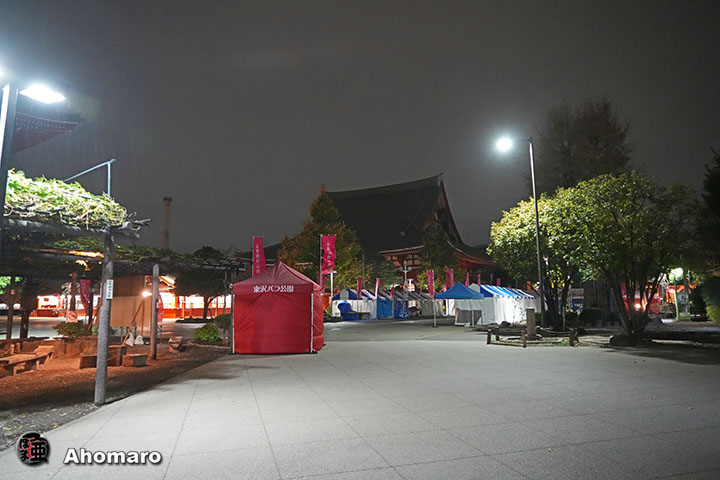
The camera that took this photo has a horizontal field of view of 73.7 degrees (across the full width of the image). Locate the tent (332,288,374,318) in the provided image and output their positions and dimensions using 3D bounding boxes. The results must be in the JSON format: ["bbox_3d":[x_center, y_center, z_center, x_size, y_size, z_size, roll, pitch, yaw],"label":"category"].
[{"bbox_3d":[-0.536,5.280,39.600,2.750,2.500,2.600,-6,-8,32],"label":"tent"}]

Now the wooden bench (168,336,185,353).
[{"bbox_3d":[-6.124,3.456,15.950,0.420,0.420,2.000,1,-7,-16],"label":"wooden bench"}]

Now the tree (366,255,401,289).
[{"bbox_3d":[2.938,5.375,60.000,4.600,7.000,4.600,-1,-7,0],"label":"tree"}]

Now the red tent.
[{"bbox_3d":[-2.653,2.203,16.159,2.500,2.920,2.500,-2,-7,3],"label":"red tent"}]

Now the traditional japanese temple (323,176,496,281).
[{"bbox_3d":[3.229,0.630,109.511,45.500,29.200,46.000,-5,-8,28],"label":"traditional japanese temple"}]

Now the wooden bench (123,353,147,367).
[{"bbox_3d":[-5.834,3.097,12.446,0.520,0.340,0.420,-6,-8,31],"label":"wooden bench"}]

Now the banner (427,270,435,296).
[{"bbox_3d":[4.406,2.719,30.000,0.460,1.650,0.080,-1,-7,0],"label":"banner"}]

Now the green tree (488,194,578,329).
[{"bbox_3d":[7.735,0.975,20.800,4.400,5.700,4.400,-1,-7,0],"label":"green tree"}]

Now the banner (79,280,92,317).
[{"bbox_3d":[-12.485,2.666,21.872,0.550,1.720,0.080,1,-8,-17],"label":"banner"}]

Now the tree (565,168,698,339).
[{"bbox_3d":[9.565,0.552,17.100,4.600,5.750,4.600,-1,-7,0],"label":"tree"}]

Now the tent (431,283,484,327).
[{"bbox_3d":[5.934,3.814,28.531,2.300,2.620,2.300,-5,-8,26],"label":"tent"}]

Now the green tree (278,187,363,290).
[{"bbox_3d":[-4.476,1.170,54.295,9.400,14.700,9.200,-1,-7,0],"label":"green tree"}]

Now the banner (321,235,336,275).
[{"bbox_3d":[-1.178,0.549,18.077,0.600,1.520,0.060,-2,-7,6],"label":"banner"}]

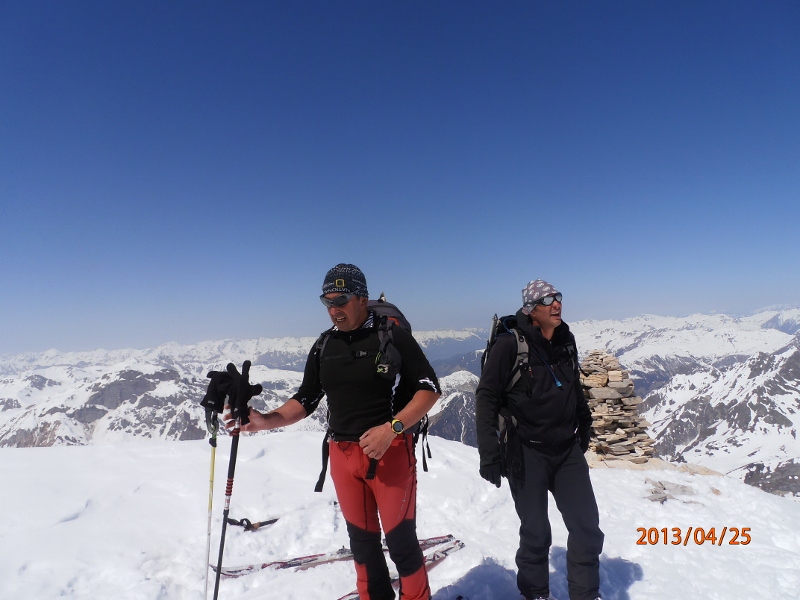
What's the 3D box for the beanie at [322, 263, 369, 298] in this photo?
[{"bbox_3d":[-0.238,-0.085,2.420,0.190,0.165,0.215,-4,9,30],"label":"beanie"}]

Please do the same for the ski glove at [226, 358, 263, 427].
[{"bbox_3d":[-0.653,0.393,2.330,0.150,0.265,0.090,-1,-4,-6],"label":"ski glove"}]

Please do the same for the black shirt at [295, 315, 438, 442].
[{"bbox_3d":[-0.157,0.334,2.450,0.610,0.560,0.360,-4,-5,25],"label":"black shirt"}]

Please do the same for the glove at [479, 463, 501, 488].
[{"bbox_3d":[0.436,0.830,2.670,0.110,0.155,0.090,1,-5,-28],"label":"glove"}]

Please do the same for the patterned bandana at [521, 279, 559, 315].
[{"bbox_3d":[0.692,-0.020,2.750,0.175,0.165,0.210,3,-21,-46],"label":"patterned bandana"}]

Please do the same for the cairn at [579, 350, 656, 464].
[{"bbox_3d":[2.286,1.190,6.200,1.050,1.220,1.050,-2,-4,6],"label":"cairn"}]

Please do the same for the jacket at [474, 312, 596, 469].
[{"bbox_3d":[0.662,0.419,2.750,0.520,0.730,0.340,1,-5,-28],"label":"jacket"}]

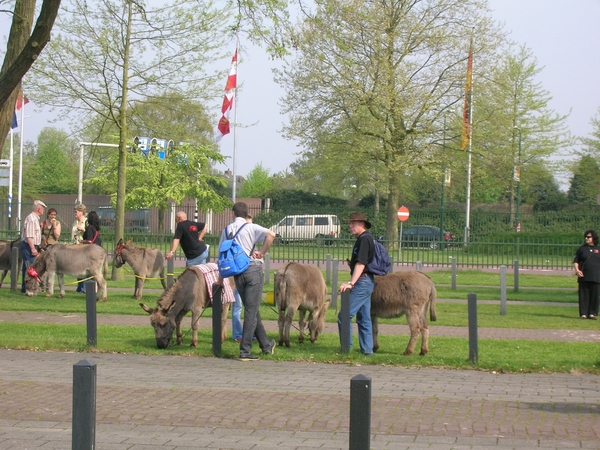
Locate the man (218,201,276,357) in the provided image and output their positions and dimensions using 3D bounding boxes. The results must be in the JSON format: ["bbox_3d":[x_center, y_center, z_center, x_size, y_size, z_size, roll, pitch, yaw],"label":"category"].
[{"bbox_3d":[-0.606,0.652,20.400,0.640,1.790,0.540,1,0,-12],"label":"man"}]

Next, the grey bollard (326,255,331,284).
[{"bbox_3d":[0.709,1.087,43.500,0.105,0.750,0.105,2,0,0],"label":"grey bollard"}]

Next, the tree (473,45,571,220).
[{"bbox_3d":[15.805,-5.615,127.975,7.400,14.500,7.400,2,0,0],"label":"tree"}]

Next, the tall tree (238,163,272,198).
[{"bbox_3d":[-4.153,-2.473,165.000,3.600,6.900,3.600,1,0,10],"label":"tall tree"}]

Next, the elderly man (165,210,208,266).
[{"bbox_3d":[-2.100,0.579,33.000,0.750,1.680,0.500,2,0,-18],"label":"elderly man"}]

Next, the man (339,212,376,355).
[{"bbox_3d":[0.705,0.705,21.300,0.520,1.710,0.520,1,0,-16],"label":"man"}]

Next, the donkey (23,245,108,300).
[{"bbox_3d":[-4.424,0.872,33.500,1.500,1.040,0.450,1,0,13],"label":"donkey"}]

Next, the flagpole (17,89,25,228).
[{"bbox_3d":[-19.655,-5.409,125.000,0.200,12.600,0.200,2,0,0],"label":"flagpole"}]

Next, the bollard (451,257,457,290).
[{"bbox_3d":[3.673,1.165,42.300,0.100,0.800,0.100,1,0,10],"label":"bollard"}]

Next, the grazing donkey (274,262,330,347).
[{"bbox_3d":[0.045,1.019,22.800,0.440,1.050,1.300,2,0,21],"label":"grazing donkey"}]

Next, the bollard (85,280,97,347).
[{"bbox_3d":[-2.518,1.071,21.350,0.105,0.800,0.105,1,0,10],"label":"bollard"}]

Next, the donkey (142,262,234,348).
[{"bbox_3d":[-1.303,1.010,22.050,0.500,1.030,1.450,2,0,32],"label":"donkey"}]

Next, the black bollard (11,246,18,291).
[{"bbox_3d":[-5.676,0.876,35.200,0.120,0.870,0.120,2,0,-27],"label":"black bollard"}]

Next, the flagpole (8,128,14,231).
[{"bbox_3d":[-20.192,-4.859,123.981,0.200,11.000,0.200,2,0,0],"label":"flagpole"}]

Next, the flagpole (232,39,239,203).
[{"bbox_3d":[-4.730,-6.557,132.974,0.200,15.200,0.200,2,0,0],"label":"flagpole"}]

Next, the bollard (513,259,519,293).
[{"bbox_3d":[5.322,1.250,43.500,0.110,0.780,0.110,2,0,0],"label":"bollard"}]

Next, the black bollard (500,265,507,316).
[{"bbox_3d":[3.618,1.163,31.400,0.110,0.920,0.110,2,0,9],"label":"black bollard"}]

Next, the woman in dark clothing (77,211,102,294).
[{"bbox_3d":[-4.181,0.547,35.200,0.420,1.630,0.450,2,0,37],"label":"woman in dark clothing"}]

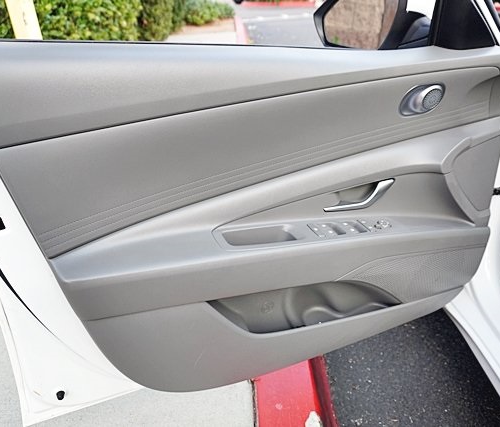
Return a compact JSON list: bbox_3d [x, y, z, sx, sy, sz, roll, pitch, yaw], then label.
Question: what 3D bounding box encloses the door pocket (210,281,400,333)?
[{"bbox_3d":[0.115,0.183,0.857,0.390,0.125,0.085,-11,31,-19],"label":"door pocket"}]

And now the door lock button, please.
[{"bbox_3d":[0.254,0.019,0.818,0.025,0.010,0.020,-11,31,-19],"label":"door lock button"}]

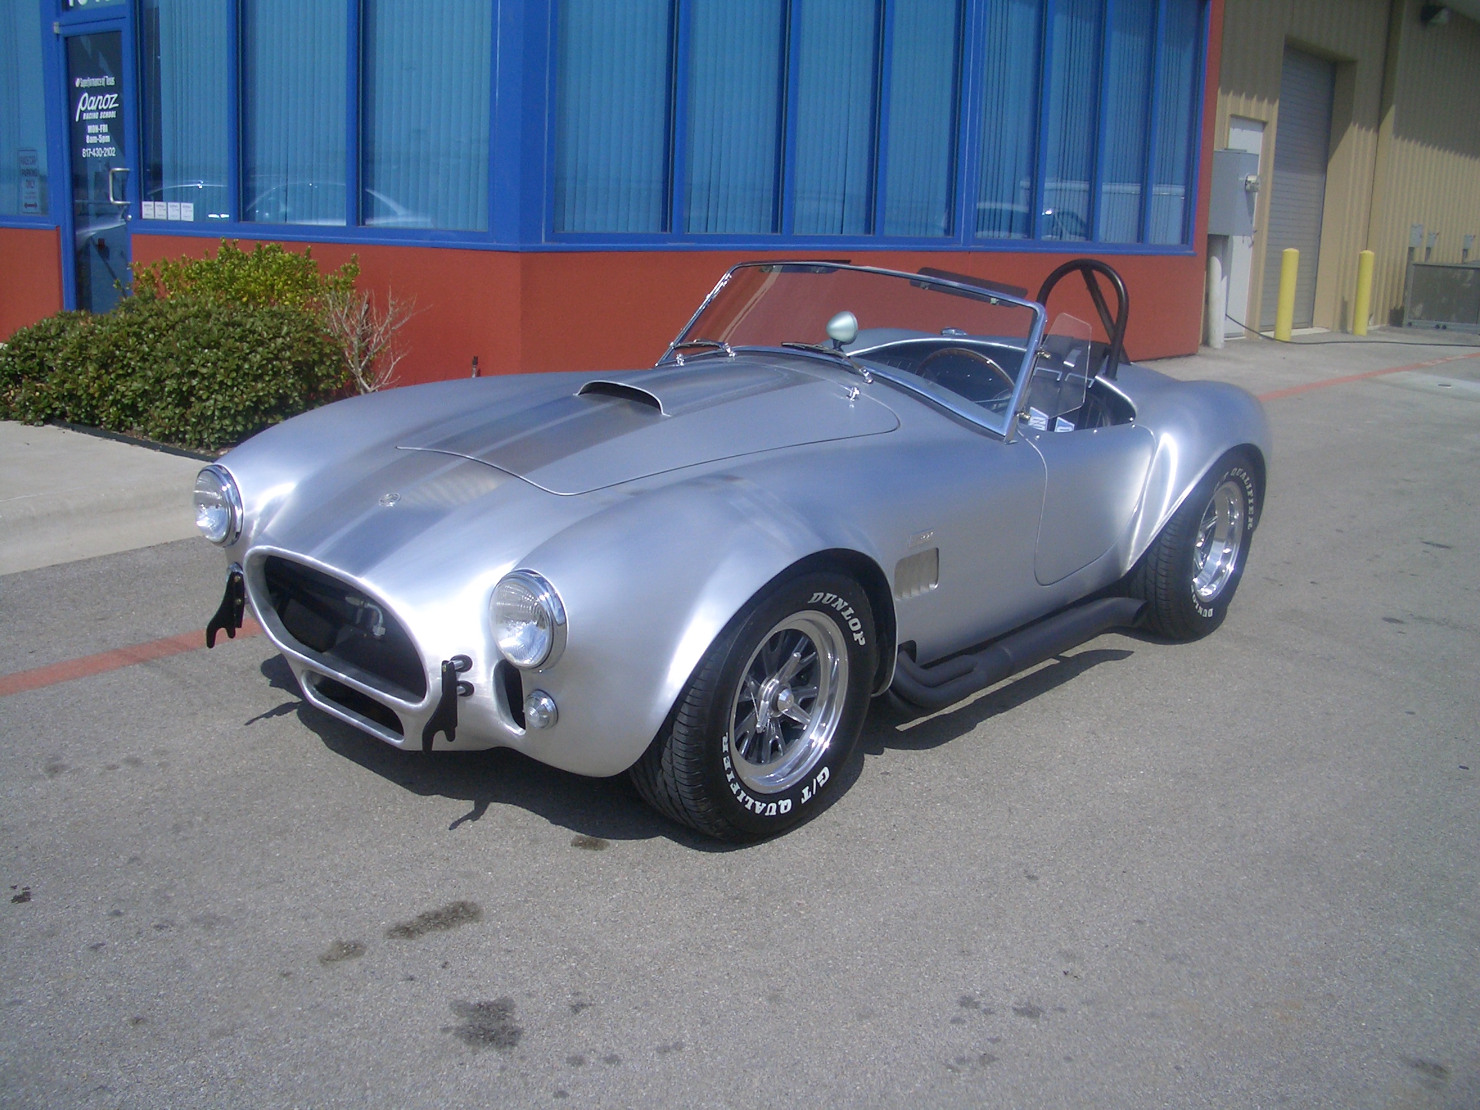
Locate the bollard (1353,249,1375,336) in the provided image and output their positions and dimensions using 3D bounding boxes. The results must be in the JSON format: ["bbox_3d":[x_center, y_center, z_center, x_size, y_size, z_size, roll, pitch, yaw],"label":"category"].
[{"bbox_3d":[6.831,-2.883,16.400,0.168,0.920,0.168,2,15,0],"label":"bollard"}]

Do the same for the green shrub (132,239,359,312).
[{"bbox_3d":[-3.076,-1.525,9.359,1.350,0.880,0.850,6,16,14],"label":"green shrub"}]

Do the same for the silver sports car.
[{"bbox_3d":[0.309,-0.306,4.641,1.740,1.240,3.970,14,19,38],"label":"silver sports car"}]

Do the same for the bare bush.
[{"bbox_3d":[-2.235,-1.311,9.044,0.550,0.700,0.500,2,15,0],"label":"bare bush"}]

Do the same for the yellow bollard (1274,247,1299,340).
[{"bbox_3d":[5.632,-2.695,15.400,0.168,0.920,0.168,2,15,0],"label":"yellow bollard"}]

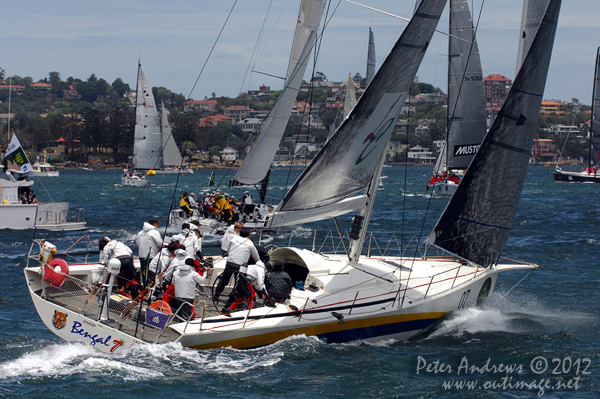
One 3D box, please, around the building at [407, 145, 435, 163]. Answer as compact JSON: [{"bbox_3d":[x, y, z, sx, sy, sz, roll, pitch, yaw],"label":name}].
[{"bbox_3d":[69.191,-25.663,1700.000,16.000,10.000,12.000,0,1,0],"label":"building"}]

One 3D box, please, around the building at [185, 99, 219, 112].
[{"bbox_3d":[-72.458,-69.148,2205.000,25.000,10.000,13.000,0,1,0],"label":"building"}]

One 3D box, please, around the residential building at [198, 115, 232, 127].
[{"bbox_3d":[-50.475,-46.467,1780.000,20.000,7.800,13.000,0,1,0],"label":"residential building"}]

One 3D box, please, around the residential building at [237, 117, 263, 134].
[{"bbox_3d":[-28.899,-42.911,1750.000,16.000,9.800,12.000,0,1,0],"label":"residential building"}]

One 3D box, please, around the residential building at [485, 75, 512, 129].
[{"bbox_3d":[129.795,-64.734,1960.000,18.500,34.000,17.000,0,1,0],"label":"residential building"}]

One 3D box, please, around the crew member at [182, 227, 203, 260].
[{"bbox_3d":[-2.249,1.255,62.700,0.530,1.450,0.550,1,1,41],"label":"crew member"}]

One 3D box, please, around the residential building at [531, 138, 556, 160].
[{"bbox_3d":[154.751,-31.776,1905.000,16.500,13.500,13.000,0,1,0],"label":"residential building"}]

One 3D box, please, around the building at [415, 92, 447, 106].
[{"bbox_3d":[89.467,-68.557,2055.000,21.500,9.500,13.000,0,1,0],"label":"building"}]

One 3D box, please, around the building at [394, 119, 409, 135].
[{"bbox_3d":[60.951,-43.837,1800.000,10.000,9.400,10.000,0,1,0],"label":"building"}]

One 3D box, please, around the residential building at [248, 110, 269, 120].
[{"bbox_3d":[-28.108,-57.588,2055.000,14.000,6.800,11.000,0,1,0],"label":"residential building"}]

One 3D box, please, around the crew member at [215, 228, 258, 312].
[{"bbox_3d":[-1.208,1.360,57.000,0.650,1.600,0.680,1,1,37],"label":"crew member"}]

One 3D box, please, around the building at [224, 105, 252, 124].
[{"bbox_3d":[-38.265,-52.460,1850.000,17.800,11.500,12.000,0,1,0],"label":"building"}]

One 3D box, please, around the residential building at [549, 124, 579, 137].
[{"bbox_3d":[159.133,-41.435,1800.000,18.500,7.300,12.000,0,1,0],"label":"residential building"}]

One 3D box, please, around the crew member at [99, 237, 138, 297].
[{"bbox_3d":[-3.734,1.405,61.500,0.780,1.300,0.580,1,1,44],"label":"crew member"}]

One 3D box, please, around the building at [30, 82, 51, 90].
[{"bbox_3d":[-159.850,-69.433,1850.000,13.000,6.000,11.000,0,1,0],"label":"building"}]

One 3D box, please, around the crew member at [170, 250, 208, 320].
[{"bbox_3d":[-2.201,1.743,59.700,0.650,1.300,0.700,0,1,23],"label":"crew member"}]

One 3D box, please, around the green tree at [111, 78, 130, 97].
[{"bbox_3d":[-107.790,-66.656,1800.000,11.500,12.500,11.500,0,1,0],"label":"green tree"}]

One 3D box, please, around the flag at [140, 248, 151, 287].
[{"bbox_3d":[-2.970,1.331,57.800,0.140,0.800,0.400,10,3,5],"label":"flag"}]

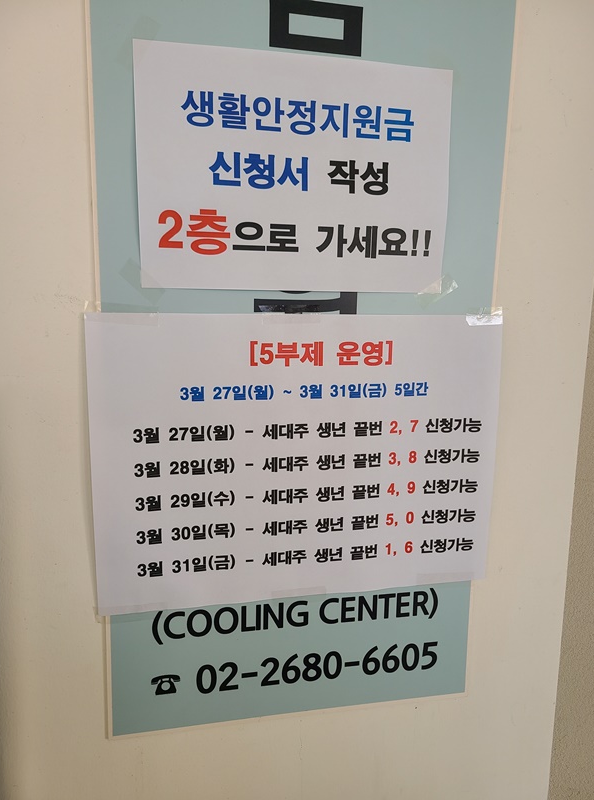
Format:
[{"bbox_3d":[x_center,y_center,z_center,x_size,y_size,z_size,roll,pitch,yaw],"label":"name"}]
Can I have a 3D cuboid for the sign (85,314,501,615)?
[{"bbox_3d":[0.011,0.063,0.611,0.420,0.297,0.005,-1,10,-12],"label":"sign"}]

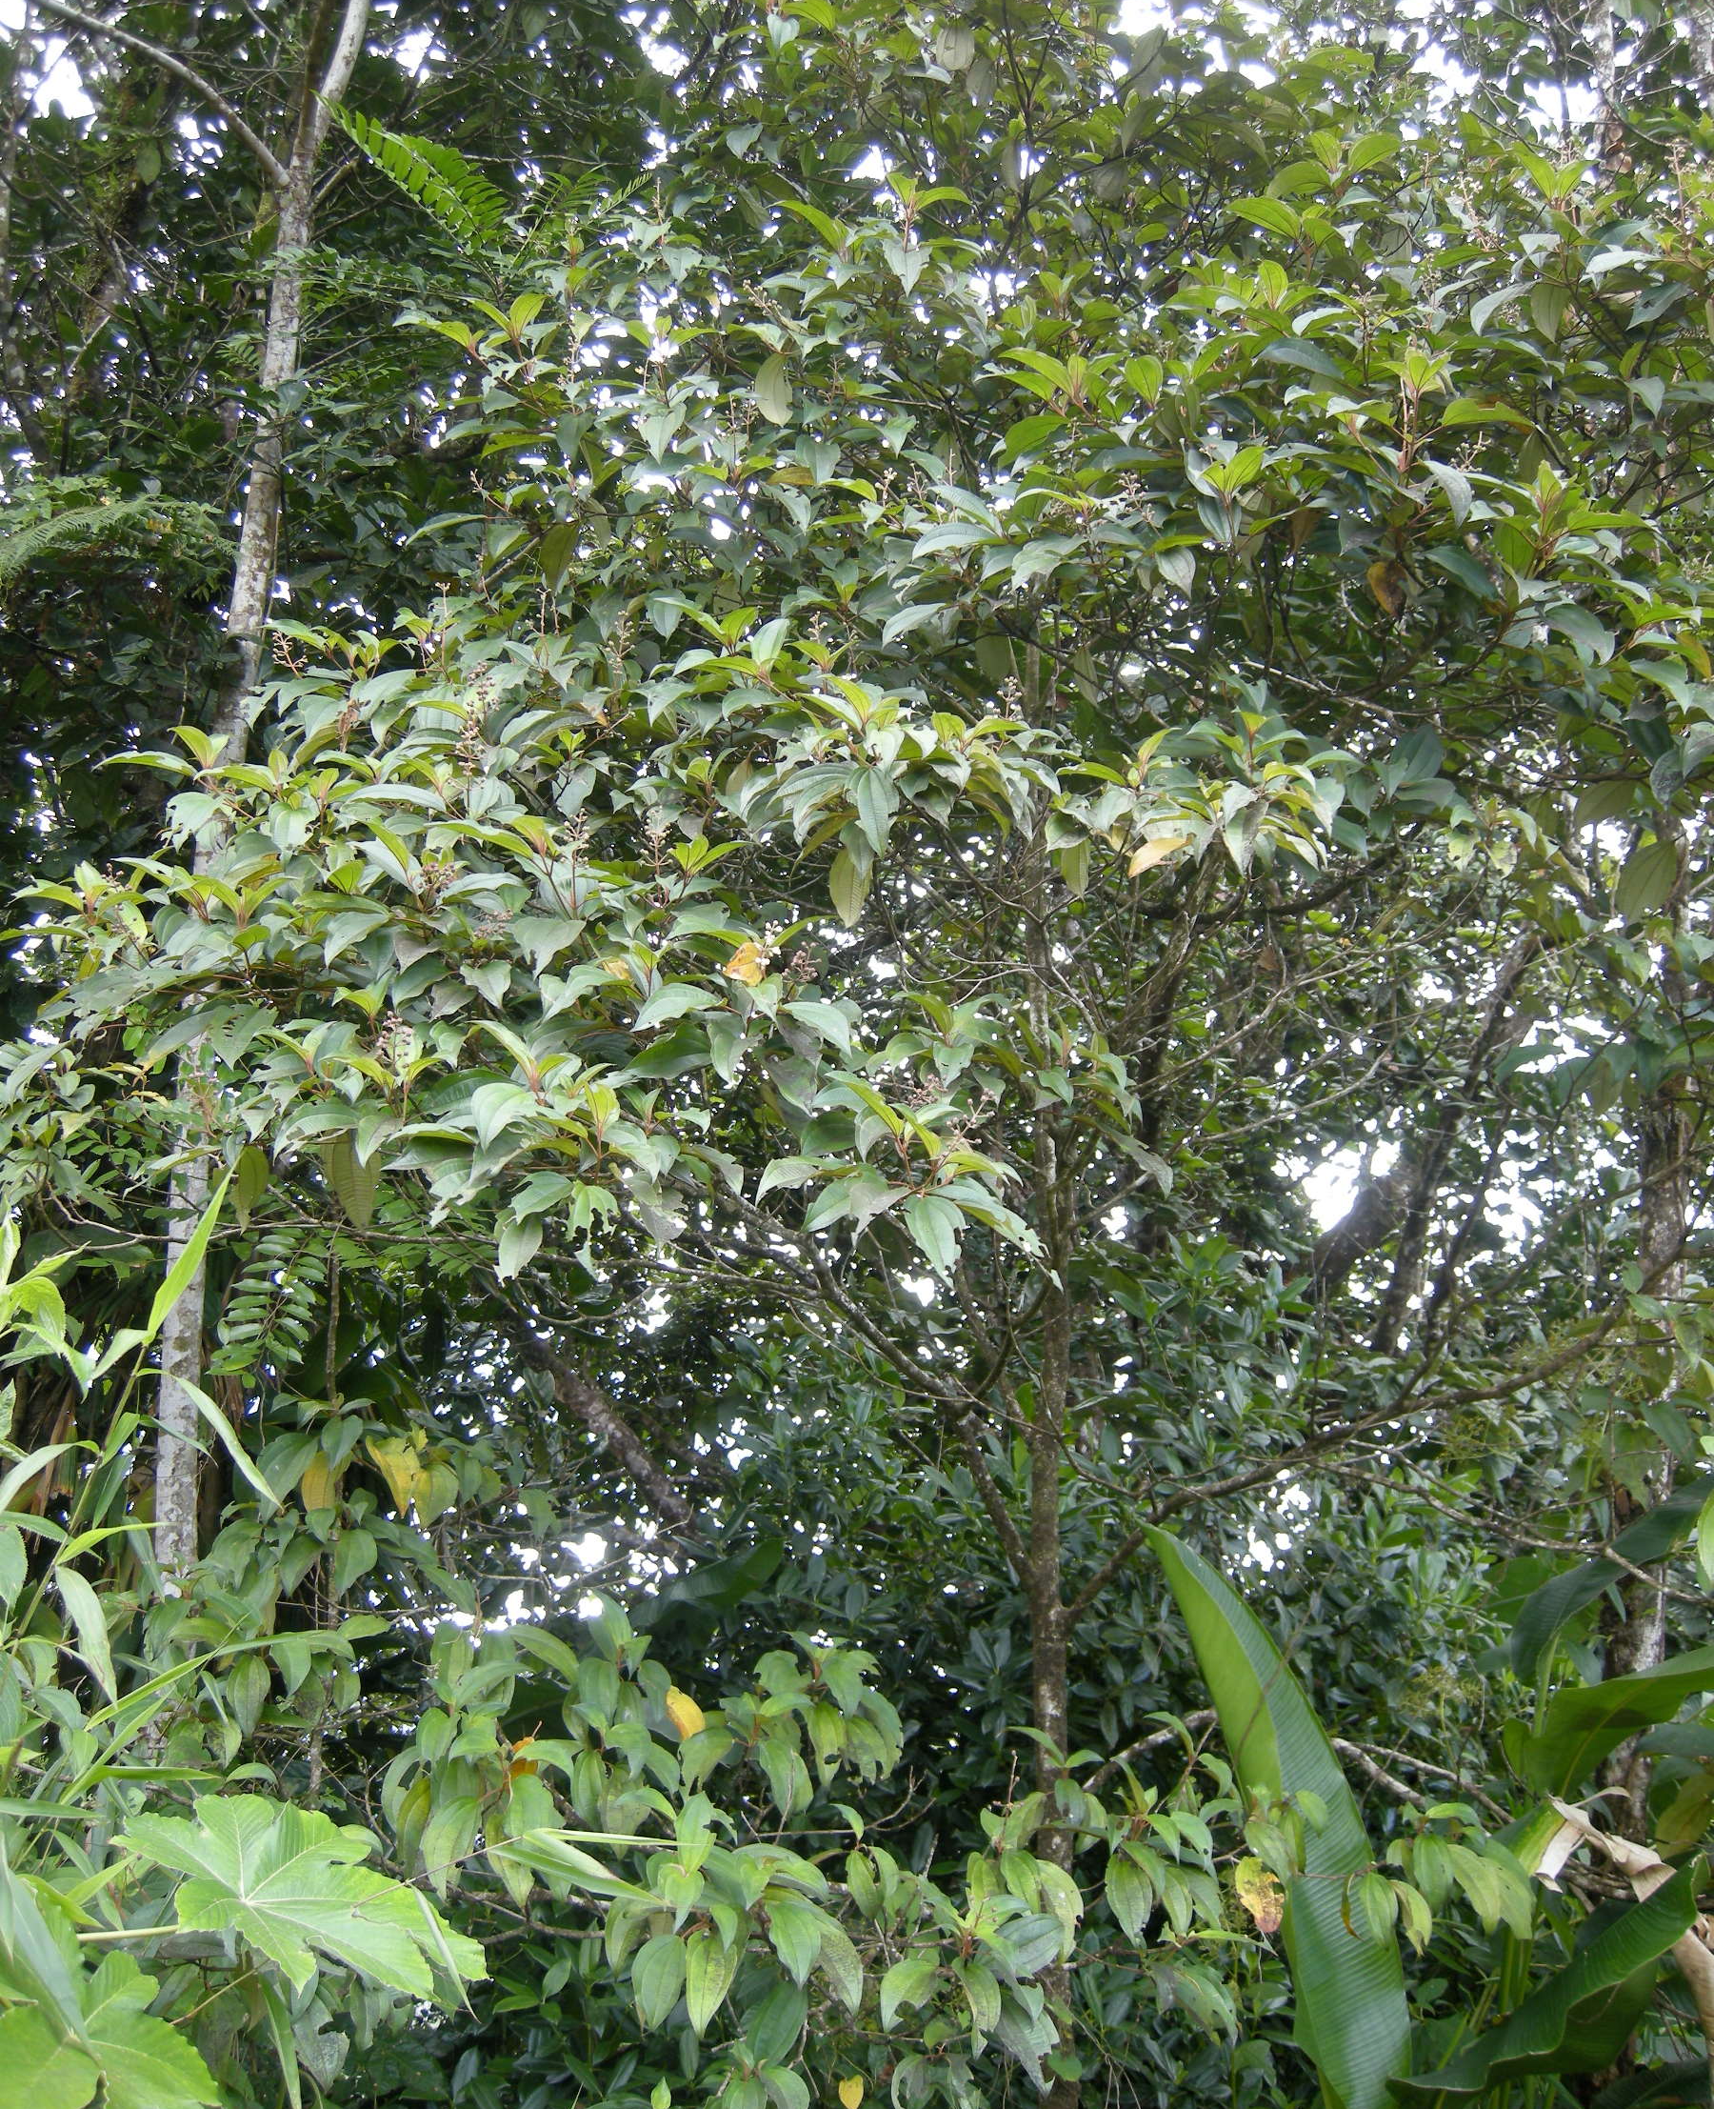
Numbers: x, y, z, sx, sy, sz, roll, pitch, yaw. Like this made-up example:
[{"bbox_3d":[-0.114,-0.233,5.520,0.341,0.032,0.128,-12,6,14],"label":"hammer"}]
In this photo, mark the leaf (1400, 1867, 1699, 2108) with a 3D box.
[{"bbox_3d":[1.158,1.561,3.900,0.530,0.200,0.250,-32,12,-9],"label":"leaf"}]

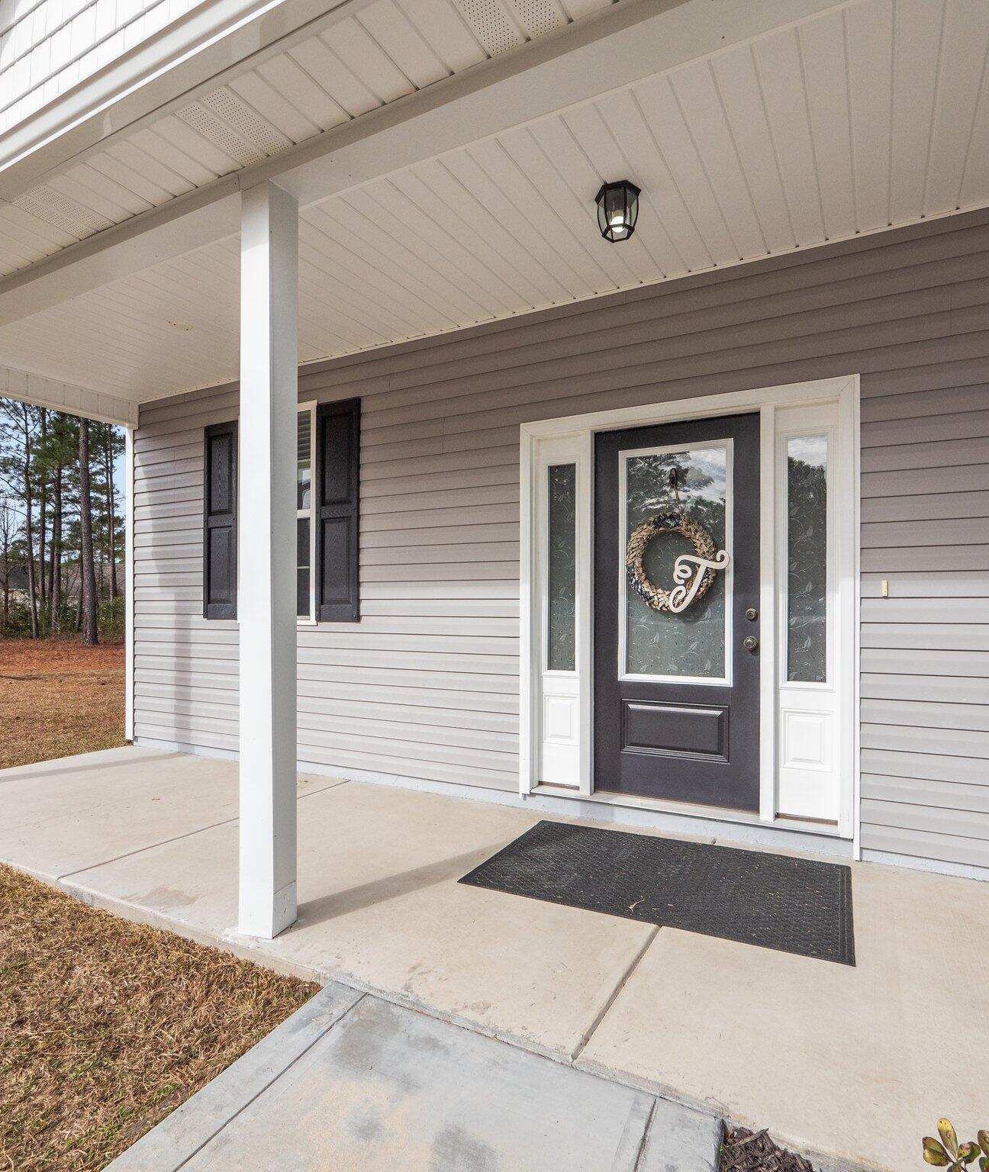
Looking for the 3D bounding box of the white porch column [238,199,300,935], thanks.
[{"bbox_3d":[-0.826,-0.092,2.346,0.145,2.700,0.142,0,-1,28],"label":"white porch column"}]

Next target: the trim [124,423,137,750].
[{"bbox_3d":[-3.045,-0.015,5.345,0.100,2.630,0.090,0,-1,28],"label":"trim"}]

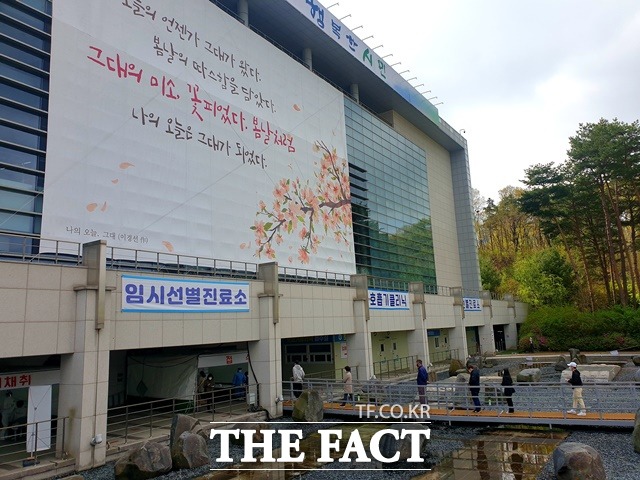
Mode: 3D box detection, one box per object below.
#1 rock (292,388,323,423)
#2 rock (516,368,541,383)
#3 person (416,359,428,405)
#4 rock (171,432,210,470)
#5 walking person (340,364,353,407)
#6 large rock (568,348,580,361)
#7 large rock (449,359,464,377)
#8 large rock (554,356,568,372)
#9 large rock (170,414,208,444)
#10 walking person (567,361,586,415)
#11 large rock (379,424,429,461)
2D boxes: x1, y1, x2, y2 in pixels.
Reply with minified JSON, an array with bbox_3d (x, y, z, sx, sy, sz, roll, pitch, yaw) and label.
[{"bbox_3d":[-0.479,6.521,19.035,1.191,1.159,0.950,-2,-10,-2],"label":"rock"},{"bbox_3d":[12.809,8.307,29.584,1.400,0.720,1.100,-7,-11,22],"label":"rock"},{"bbox_3d":[3.738,5.383,17.860,0.370,1.784,0.500,-8,-12,27],"label":"person"},{"bbox_3d":[-3.562,5.767,13.339,1.050,0.859,0.900,0,-11,-15],"label":"rock"},{"bbox_3d":[1.194,6.493,21.429,0.440,1.660,0.460,-9,-12,30],"label":"walking person"},{"bbox_3d":[20.987,9.586,39.645,0.950,1.100,0.800,-8,-12,26],"label":"large rock"},{"bbox_3d":[9.710,9.075,34.232,1.020,1.100,0.900,-6,-11,14],"label":"large rock"},{"bbox_3d":[17.003,8.702,33.853,0.980,0.980,0.850,-8,-12,25],"label":"large rock"},{"bbox_3d":[-4.154,6.250,15.302,1.120,1.220,0.850,0,-11,-15],"label":"large rock"},{"bbox_3d":[8.934,5.188,16.751,0.620,1.750,0.500,-9,-12,30],"label":"walking person"},{"bbox_3d":[2.261,5.518,13.235,1.335,0.834,1.050,-4,-10,8],"label":"large rock"}]

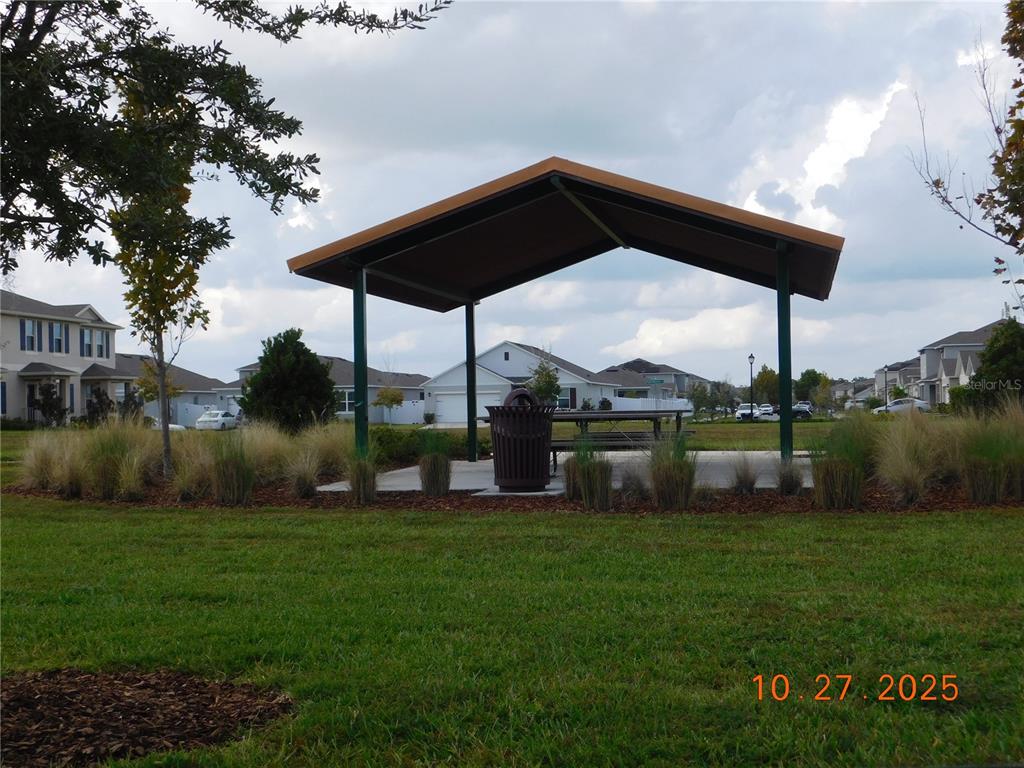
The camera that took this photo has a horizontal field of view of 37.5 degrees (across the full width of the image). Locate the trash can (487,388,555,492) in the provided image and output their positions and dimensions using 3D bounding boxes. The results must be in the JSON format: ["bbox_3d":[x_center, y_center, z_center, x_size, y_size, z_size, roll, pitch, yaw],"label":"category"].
[{"bbox_3d":[0.085,0.565,15.100,0.710,1.030,0.710,-1,-1,0],"label":"trash can"}]

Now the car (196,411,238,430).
[{"bbox_3d":[-20.559,2.568,105.500,1.830,1.430,4.700,-1,-1,8],"label":"car"}]

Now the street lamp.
[{"bbox_3d":[16.192,0.237,102.000,0.420,4.733,0.420,-1,-1,9],"label":"street lamp"}]

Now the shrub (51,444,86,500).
[{"bbox_3d":[-4.484,0.895,15.254,0.364,0.561,0.364,-1,-1,-16],"label":"shrub"}]

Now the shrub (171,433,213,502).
[{"bbox_3d":[-3.106,0.814,14.714,0.410,0.676,0.410,-1,-1,-12],"label":"shrub"}]

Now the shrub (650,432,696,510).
[{"bbox_3d":[1.338,0.742,12.577,0.400,0.635,0.400,-1,-1,6],"label":"shrub"}]

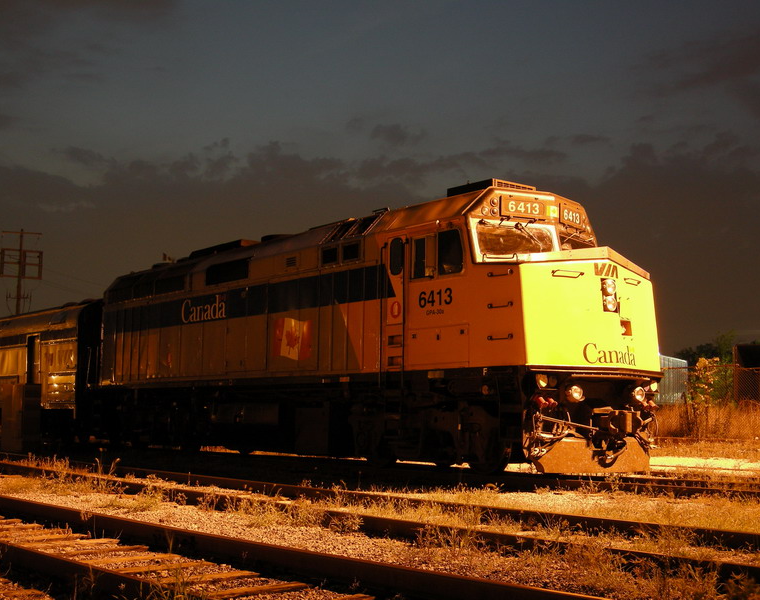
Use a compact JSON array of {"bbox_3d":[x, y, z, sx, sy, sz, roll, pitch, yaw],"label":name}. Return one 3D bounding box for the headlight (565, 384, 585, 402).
[{"bbox_3d":[2.896,1.386,16.601,0.240,0.240,0.160,5,-8,-37],"label":"headlight"}]

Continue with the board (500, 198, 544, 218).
[{"bbox_3d":[2.308,-1.482,17.964,0.815,0.327,0.060,3,-7,-23],"label":"board"}]

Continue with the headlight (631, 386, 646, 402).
[{"bbox_3d":[4.029,1.488,17.464,0.240,0.240,0.160,5,-8,-37],"label":"headlight"}]

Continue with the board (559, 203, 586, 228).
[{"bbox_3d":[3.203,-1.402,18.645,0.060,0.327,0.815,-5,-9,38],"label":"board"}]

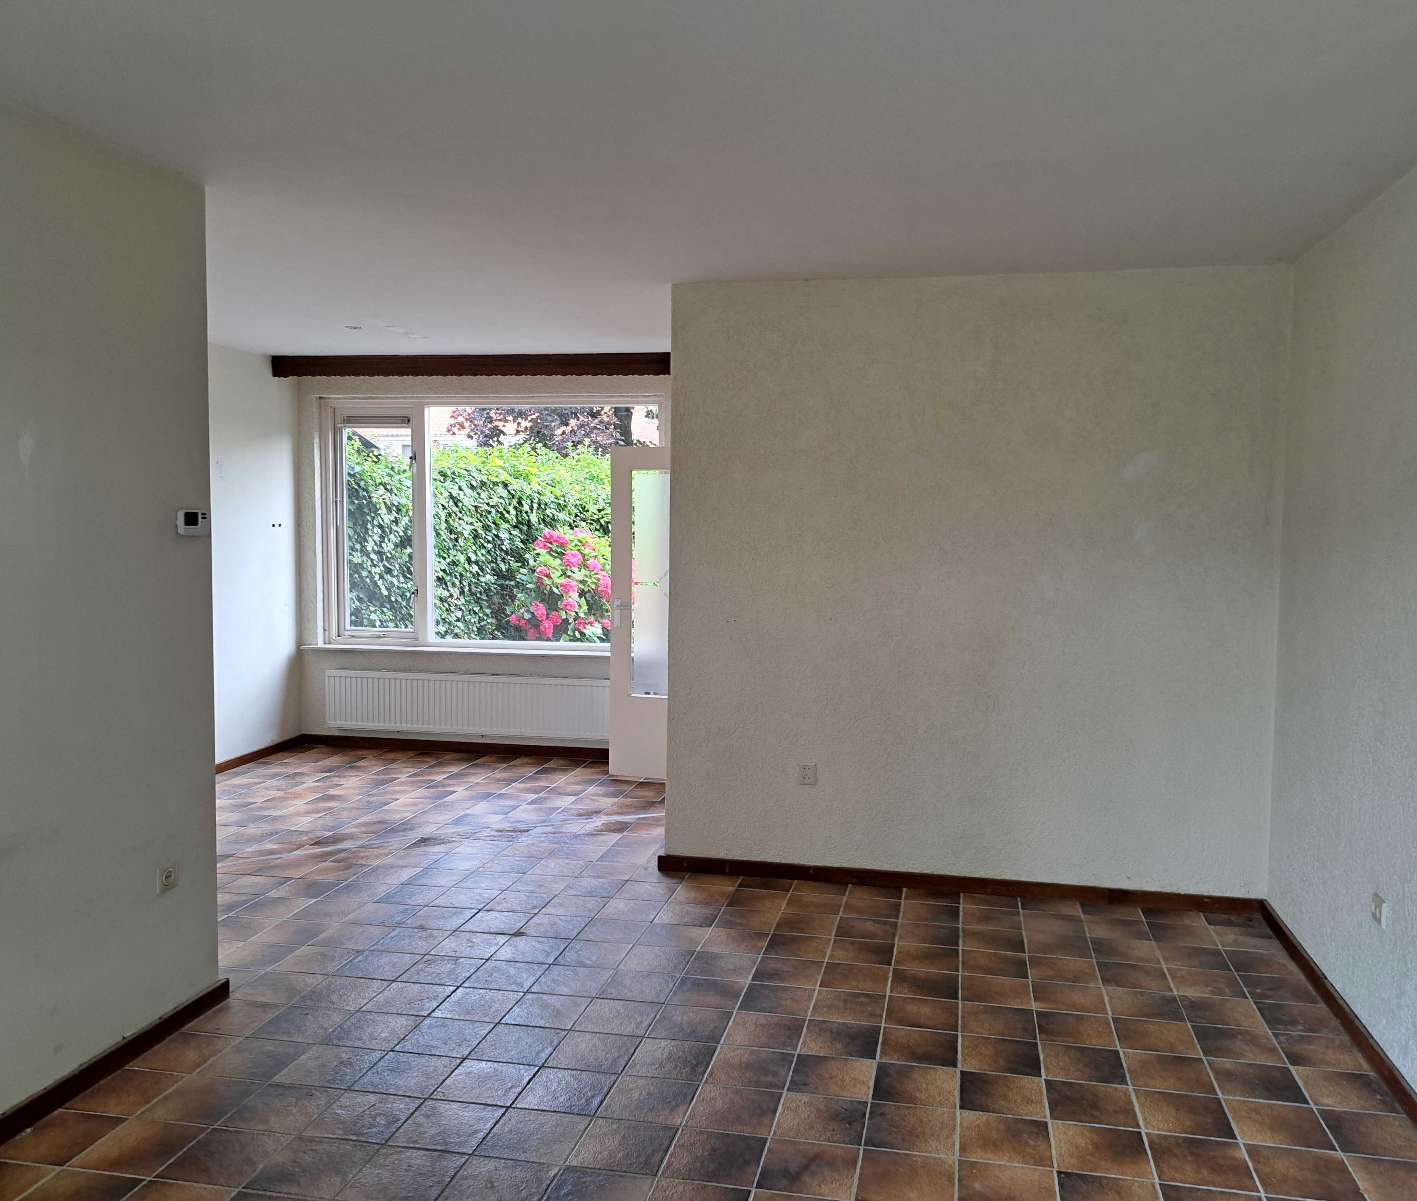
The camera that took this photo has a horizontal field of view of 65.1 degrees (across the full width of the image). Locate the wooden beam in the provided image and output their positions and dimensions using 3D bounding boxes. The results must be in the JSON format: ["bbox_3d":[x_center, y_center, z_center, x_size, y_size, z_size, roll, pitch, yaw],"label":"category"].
[{"bbox_3d":[-1.395,-1.515,7.246,2.960,0.140,0.220,1,4,10],"label":"wooden beam"}]

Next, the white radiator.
[{"bbox_3d":[-1.546,0.699,7.477,2.202,0.398,0.090,1,4,10],"label":"white radiator"}]

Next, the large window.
[{"bbox_3d":[-1.482,-0.522,7.572,2.420,1.713,0.100,1,4,10],"label":"large window"}]

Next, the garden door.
[{"bbox_3d":[-0.210,0.087,6.750,0.800,2.025,0.050,1,4,13],"label":"garden door"}]

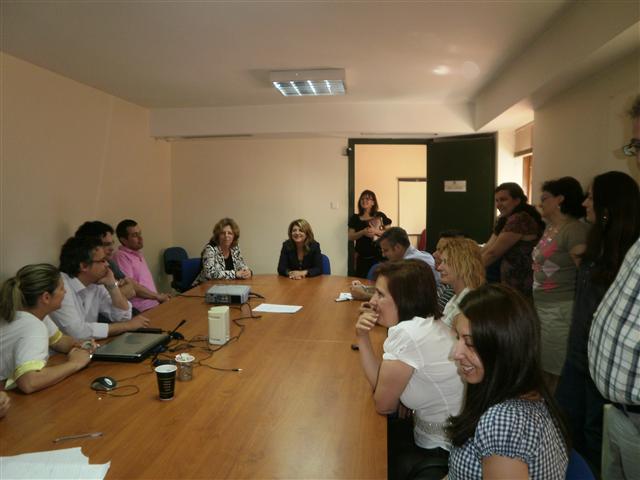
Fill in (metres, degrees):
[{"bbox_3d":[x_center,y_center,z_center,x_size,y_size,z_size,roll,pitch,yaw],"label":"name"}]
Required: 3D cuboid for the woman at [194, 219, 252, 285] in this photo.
[{"bbox_3d":[-0.908,0.461,4.572,0.520,1.300,0.680,-3,6,-25],"label":"woman"}]

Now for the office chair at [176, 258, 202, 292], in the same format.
[{"bbox_3d":[-1.120,0.634,4.727,0.570,0.910,0.580,-2,6,-21],"label":"office chair"}]

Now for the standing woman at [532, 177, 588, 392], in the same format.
[{"bbox_3d":[1.438,0.456,2.880,0.310,1.630,0.450,0,5,1],"label":"standing woman"}]

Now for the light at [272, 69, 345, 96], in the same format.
[{"bbox_3d":[-0.074,-1.417,4.356,0.610,0.090,0.610,1,5,7],"label":"light"}]

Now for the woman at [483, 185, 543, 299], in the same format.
[{"bbox_3d":[1.270,0.404,3.401,0.520,1.600,0.480,0,5,-3],"label":"woman"}]

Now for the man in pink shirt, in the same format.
[{"bbox_3d":[-1.280,0.503,3.741,0.800,1.340,0.520,1,5,14],"label":"man in pink shirt"}]

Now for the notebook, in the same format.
[{"bbox_3d":[-0.940,0.533,2.418,0.250,0.040,0.360,0,5,5],"label":"notebook"}]

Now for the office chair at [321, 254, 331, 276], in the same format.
[{"bbox_3d":[-0.144,0.616,5.053,0.560,0.900,0.580,1,5,6],"label":"office chair"}]

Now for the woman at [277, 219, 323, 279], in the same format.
[{"bbox_3d":[-0.206,0.444,4.801,0.490,1.290,0.680,0,5,3],"label":"woman"}]

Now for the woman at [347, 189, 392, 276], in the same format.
[{"bbox_3d":[0.545,0.232,5.393,0.470,1.580,0.350,1,5,6],"label":"woman"}]

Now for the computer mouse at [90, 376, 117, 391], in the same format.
[{"bbox_3d":[-0.904,0.594,2.010,0.112,0.038,0.064,-3,6,-28],"label":"computer mouse"}]

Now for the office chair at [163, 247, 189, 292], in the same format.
[{"bbox_3d":[-1.380,0.573,5.073,0.600,0.960,0.600,-2,6,-22],"label":"office chair"}]

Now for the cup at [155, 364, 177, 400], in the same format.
[{"bbox_3d":[-0.605,0.565,1.895,0.086,0.117,0.086,0,5,0],"label":"cup"}]

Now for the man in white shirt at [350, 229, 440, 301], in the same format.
[{"bbox_3d":[0.620,0.533,3.744,0.820,1.280,0.520,0,5,0],"label":"man in white shirt"}]

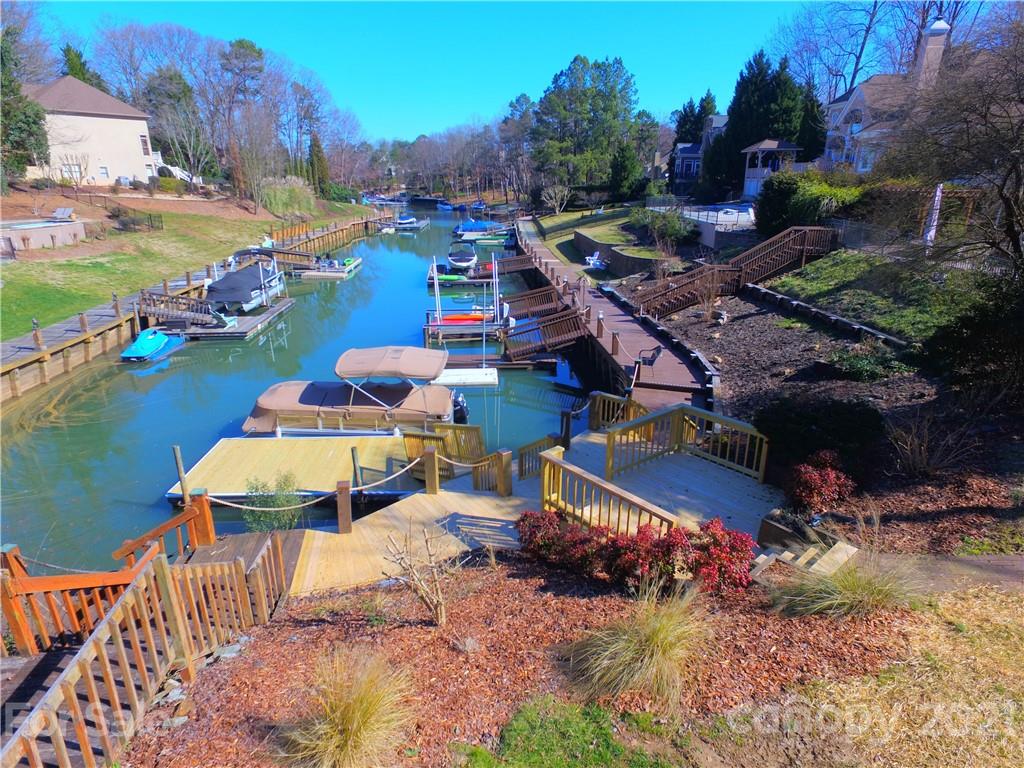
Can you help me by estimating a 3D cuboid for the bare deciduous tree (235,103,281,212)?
[{"bbox_3d":[-26.922,-23.960,62.581,4.800,10.900,4.800,0,19,0],"label":"bare deciduous tree"}]

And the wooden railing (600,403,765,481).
[{"bbox_3d":[3.069,1.308,10.407,2.150,0.970,1.940,-14,23,-34],"label":"wooden railing"}]

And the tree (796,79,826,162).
[{"bbox_3d":[31.196,-26.926,61.622,3.900,9.000,3.900,8,21,23],"label":"tree"}]

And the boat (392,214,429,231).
[{"bbox_3d":[-14.508,-23.084,84.559,5.700,2.300,2.600,-5,20,-14],"label":"boat"}]

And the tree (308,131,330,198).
[{"bbox_3d":[-29.063,-32.930,88.996,2.900,9.590,2.900,-1,19,0],"label":"tree"}]

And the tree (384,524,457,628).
[{"bbox_3d":[-1.053,2.216,6.809,0.820,1.300,0.800,0,19,0],"label":"tree"}]

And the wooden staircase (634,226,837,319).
[{"bbox_3d":[8.043,-4.110,21.838,6.700,3.250,1.400,-1,19,0],"label":"wooden staircase"}]

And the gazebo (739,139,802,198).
[{"bbox_3d":[25.156,-20.890,57.349,4.900,5.600,4.900,9,21,25],"label":"gazebo"}]

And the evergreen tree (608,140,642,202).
[{"bbox_3d":[16.805,-31.470,87.605,4.800,8.500,4.800,-1,19,0],"label":"evergreen tree"}]

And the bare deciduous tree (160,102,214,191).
[{"bbox_3d":[-32.093,-23.360,58.433,5.000,8.070,5.000,-1,19,0],"label":"bare deciduous tree"}]

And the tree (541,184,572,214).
[{"bbox_3d":[6.178,-25.311,81.213,4.300,3.940,4.300,-1,19,0],"label":"tree"}]

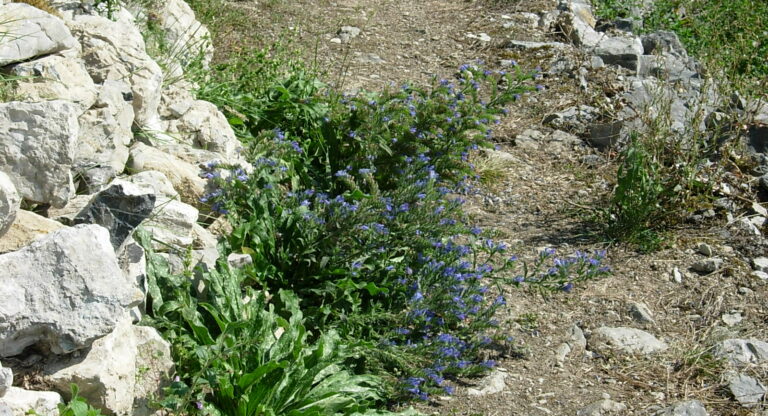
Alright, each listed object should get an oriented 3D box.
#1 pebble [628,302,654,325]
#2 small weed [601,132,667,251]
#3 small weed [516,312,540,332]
[{"bbox_3d":[0.493,0.202,3.058,0.050,0.038,0.043,0,23,0],"label":"pebble"},{"bbox_3d":[0.520,-0.034,3.329,0.140,0.262,0.135,0,23,0],"label":"small weed"},{"bbox_3d":[0.274,0.217,3.031,0.045,0.031,0.043,0,23,0],"label":"small weed"}]

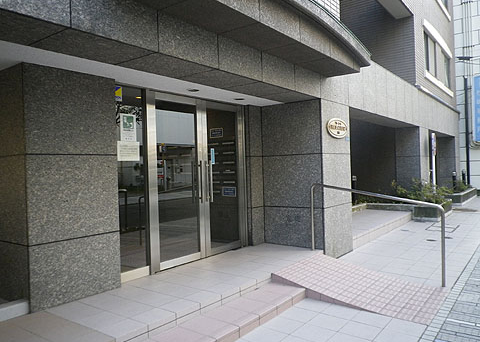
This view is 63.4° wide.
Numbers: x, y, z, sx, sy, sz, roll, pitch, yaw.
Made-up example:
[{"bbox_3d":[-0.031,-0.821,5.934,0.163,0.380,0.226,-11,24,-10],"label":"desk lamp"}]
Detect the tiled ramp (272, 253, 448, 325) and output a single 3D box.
[{"bbox_3d":[1.378,1.265,4.438,1.630,0.225,1.190,-1,1,37],"label":"tiled ramp"}]

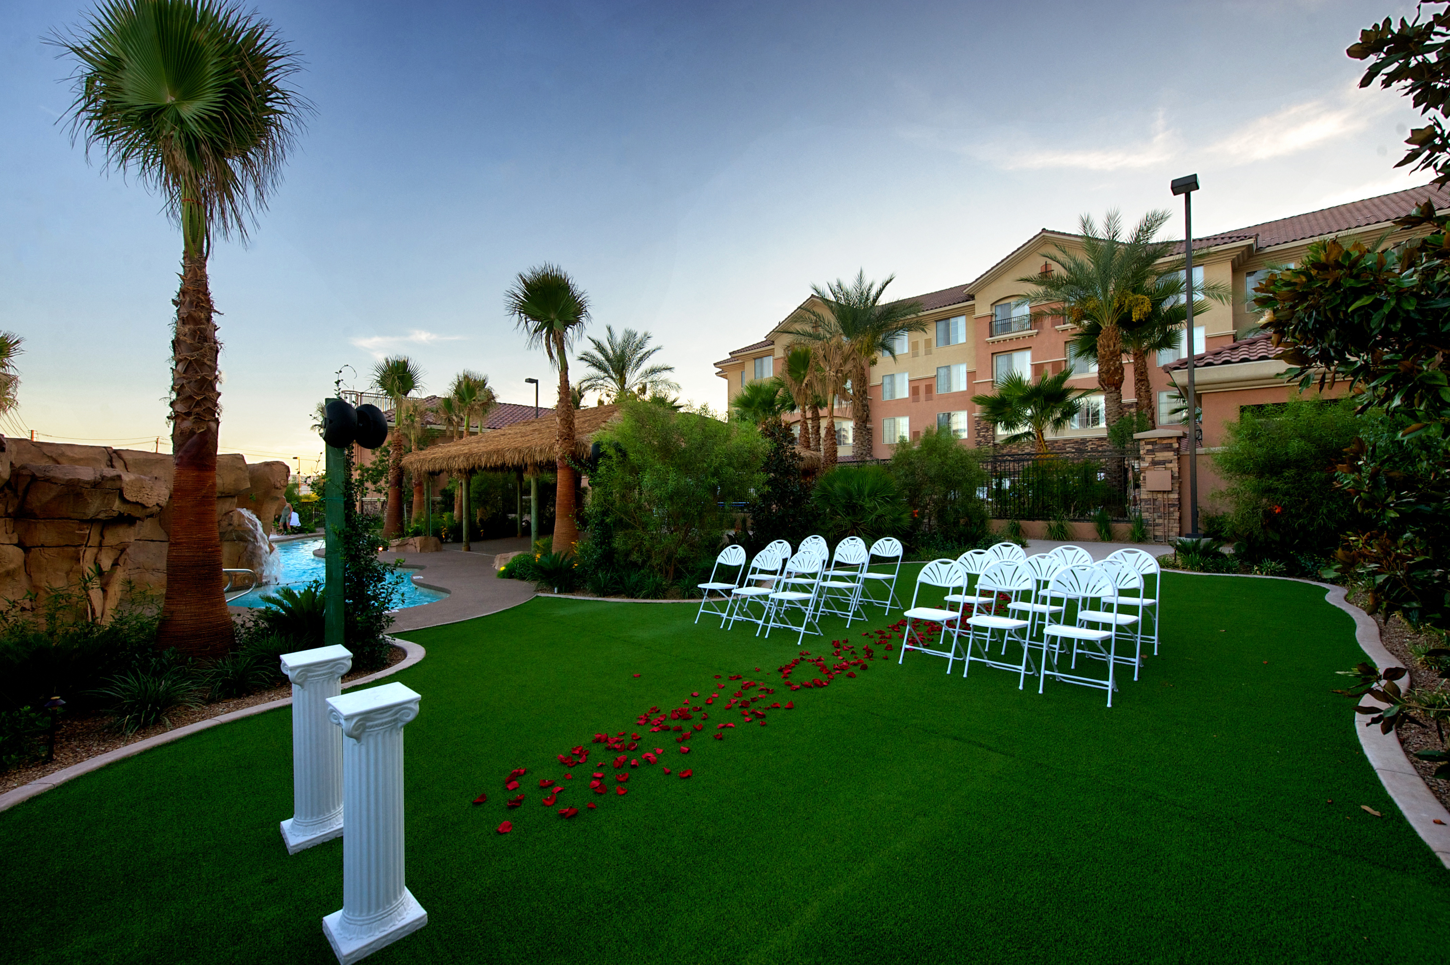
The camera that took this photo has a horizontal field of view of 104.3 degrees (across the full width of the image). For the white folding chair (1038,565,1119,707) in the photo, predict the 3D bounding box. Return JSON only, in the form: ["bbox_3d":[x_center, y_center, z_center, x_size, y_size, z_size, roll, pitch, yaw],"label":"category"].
[{"bbox_3d":[2.556,1.075,4.064,0.455,0.860,0.500,-1,-2,42],"label":"white folding chair"}]

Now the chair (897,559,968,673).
[{"bbox_3d":[1.791,1.103,4.823,0.455,0.880,0.450,-1,0,44],"label":"chair"}]

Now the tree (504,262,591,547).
[{"bbox_3d":[-3.324,-1.212,10.600,1.520,5.779,1.520,0,-1,0],"label":"tree"}]

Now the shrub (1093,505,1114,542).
[{"bbox_3d":[9.750,1.031,14.494,0.500,0.920,0.500,-1,0,34],"label":"shrub"}]

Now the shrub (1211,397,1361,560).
[{"bbox_3d":[11.577,-0.149,11.601,2.400,3.200,2.200,-1,0,43],"label":"shrub"}]

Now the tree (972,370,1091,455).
[{"bbox_3d":[9.626,-1.000,17.550,3.250,5.039,3.250,0,-1,0],"label":"tree"}]

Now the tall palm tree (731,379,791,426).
[{"bbox_3d":[1.544,-1.254,23.938,2.500,6.319,2.500,0,-1,0],"label":"tall palm tree"}]

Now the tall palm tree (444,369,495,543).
[{"bbox_3d":[-9.107,-1.065,20.000,1.700,5.900,1.700,-1,-1,0],"label":"tall palm tree"}]

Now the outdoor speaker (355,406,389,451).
[{"bbox_3d":[-3.079,-0.478,4.900,0.310,0.390,0.360,0,-1,-37],"label":"outdoor speaker"}]

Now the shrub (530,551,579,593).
[{"bbox_3d":[-2.683,1.334,9.047,0.820,0.620,0.820,0,-1,0],"label":"shrub"}]

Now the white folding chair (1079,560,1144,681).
[{"bbox_3d":[3.191,1.100,4.684,0.450,0.877,0.490,-1,-1,45],"label":"white folding chair"}]

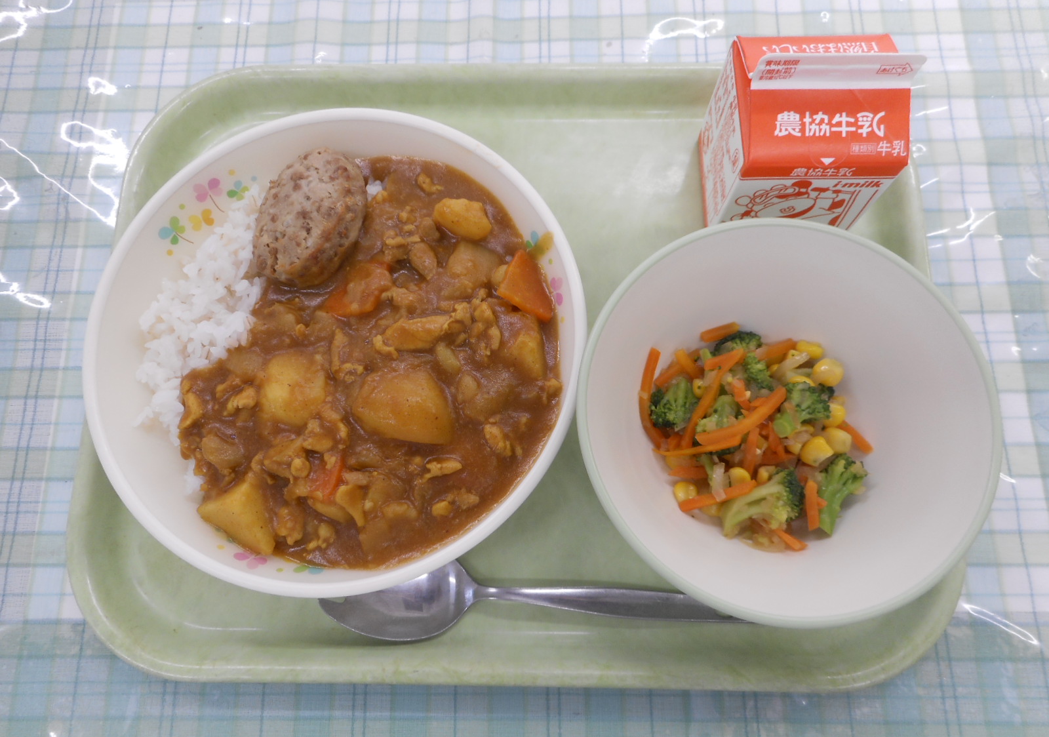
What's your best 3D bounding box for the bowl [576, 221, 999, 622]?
[{"bbox_3d":[0.090,0.021,0.285,0.141,0.060,0.141,-1,75,2],"label":"bowl"}]

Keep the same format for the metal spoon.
[{"bbox_3d":[0.005,0.088,0.292,0.177,0.020,0.040,3,76,3],"label":"metal spoon"}]

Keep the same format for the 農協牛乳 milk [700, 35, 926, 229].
[{"bbox_3d":[0.108,-0.092,0.297,0.057,0.092,0.056,-1,75,3],"label":"農協牛乳 milk"}]

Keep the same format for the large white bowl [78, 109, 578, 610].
[{"bbox_3d":[-0.068,-0.006,0.300,0.183,0.058,0.183,-1,75,2],"label":"large white bowl"}]

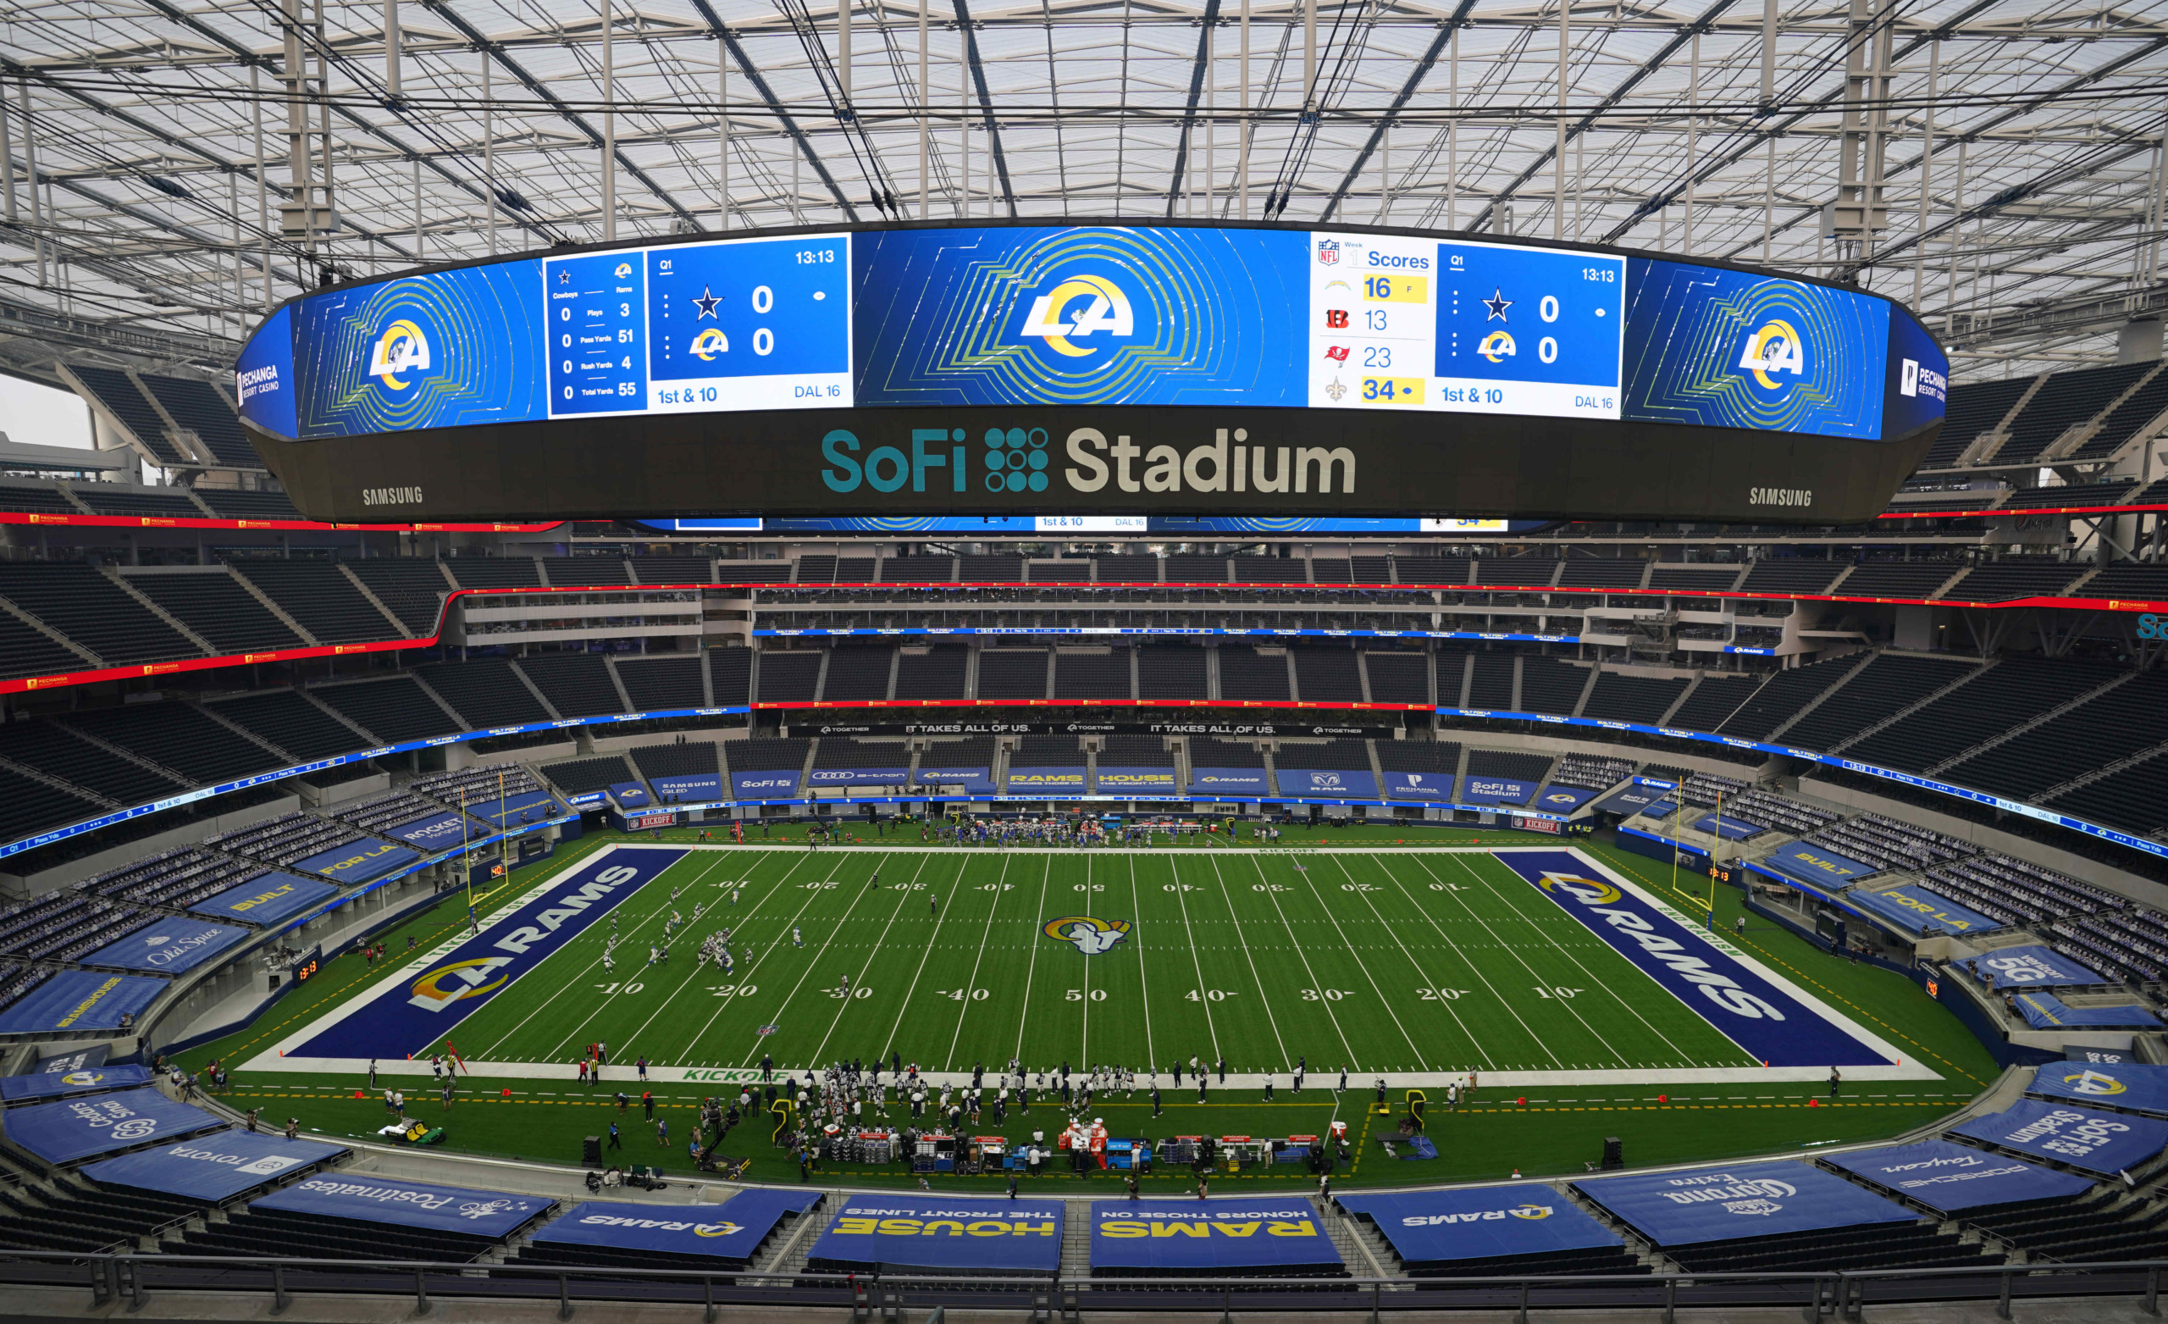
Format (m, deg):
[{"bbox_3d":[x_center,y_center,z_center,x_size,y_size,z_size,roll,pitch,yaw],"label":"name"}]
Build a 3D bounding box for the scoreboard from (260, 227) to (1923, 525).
[{"bbox_3d":[0.320,-20.420,84.490,138.000,18.000,52.000,0,6,0],"label":"scoreboard"}]

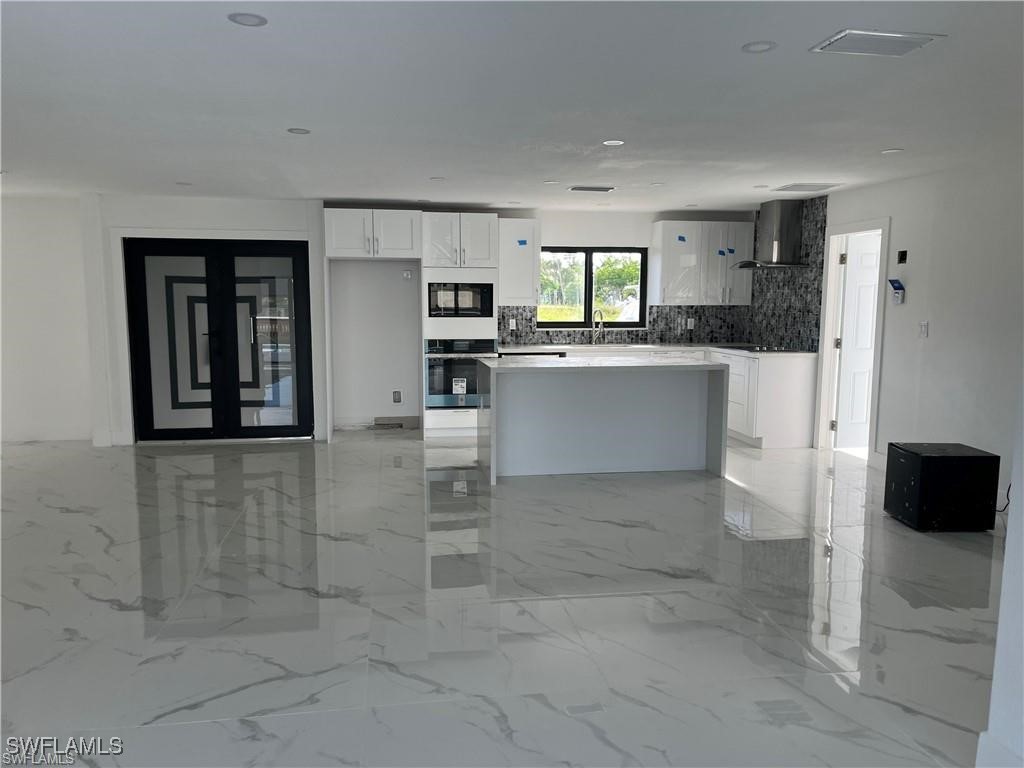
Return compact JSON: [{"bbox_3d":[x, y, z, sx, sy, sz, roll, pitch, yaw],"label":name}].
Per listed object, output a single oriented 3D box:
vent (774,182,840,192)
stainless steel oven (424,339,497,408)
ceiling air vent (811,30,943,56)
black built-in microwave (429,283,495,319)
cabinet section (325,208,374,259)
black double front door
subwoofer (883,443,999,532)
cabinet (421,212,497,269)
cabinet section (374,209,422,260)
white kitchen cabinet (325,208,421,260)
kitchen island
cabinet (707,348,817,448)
[{"bbox_3d":[2.589,-1.712,6.741,0.435,0.030,0.445,-1,6,-8],"label":"vent"},{"bbox_3d":[-0.555,-0.128,8.117,0.746,0.717,0.600,-1,6,-8],"label":"stainless steel oven"},{"bbox_3d":[1.414,-1.310,2.985,0.423,0.030,0.265,-1,6,-8],"label":"ceiling air vent"},{"bbox_3d":[-0.540,-0.863,7.974,0.654,0.337,0.420,-1,6,-8],"label":"black built-in microwave"},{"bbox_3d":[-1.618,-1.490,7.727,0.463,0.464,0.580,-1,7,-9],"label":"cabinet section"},{"bbox_3d":[-2.933,-0.433,7.793,1.755,2.020,0.120,-1,6,-8],"label":"black double front door"},{"bbox_3d":[2.798,0.663,5.030,0.505,0.470,0.450,0,6,0],"label":"subwoofer"},{"bbox_3d":[-0.561,-1.474,8.021,0.761,0.546,0.610,-1,6,-8],"label":"cabinet"},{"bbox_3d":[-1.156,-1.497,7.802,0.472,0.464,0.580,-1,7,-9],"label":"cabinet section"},{"bbox_3d":[-1.403,-1.507,7.881,0.945,0.456,0.610,-1,6,-8],"label":"white kitchen cabinet"},{"bbox_3d":[0.719,0.272,6.493,1.910,0.921,0.910,-1,6,-8],"label":"kitchen island"},{"bbox_3d":[2.579,0.112,7.990,0.630,0.928,1.064,-1,6,-8],"label":"cabinet"}]

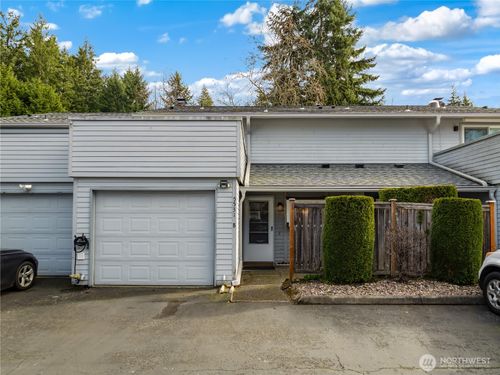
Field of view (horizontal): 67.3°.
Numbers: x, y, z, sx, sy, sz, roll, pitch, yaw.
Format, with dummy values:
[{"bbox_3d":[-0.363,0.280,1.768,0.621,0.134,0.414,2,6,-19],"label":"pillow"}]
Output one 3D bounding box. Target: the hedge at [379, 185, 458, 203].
[{"bbox_3d":[4.280,1.100,9.650,1.800,2.200,0.920,0,-3,0],"label":"hedge"}]

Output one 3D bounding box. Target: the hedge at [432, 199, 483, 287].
[{"bbox_3d":[4.590,1.150,8.330,0.960,1.860,0.930,0,-3,0],"label":"hedge"}]

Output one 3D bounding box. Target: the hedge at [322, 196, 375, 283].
[{"bbox_3d":[2.210,1.150,8.370,1.050,1.870,0.980,0,-3,0],"label":"hedge"}]

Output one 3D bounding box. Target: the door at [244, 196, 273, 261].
[{"bbox_3d":[0.287,1.288,11.600,0.930,2.050,0.070,0,-3,0],"label":"door"}]

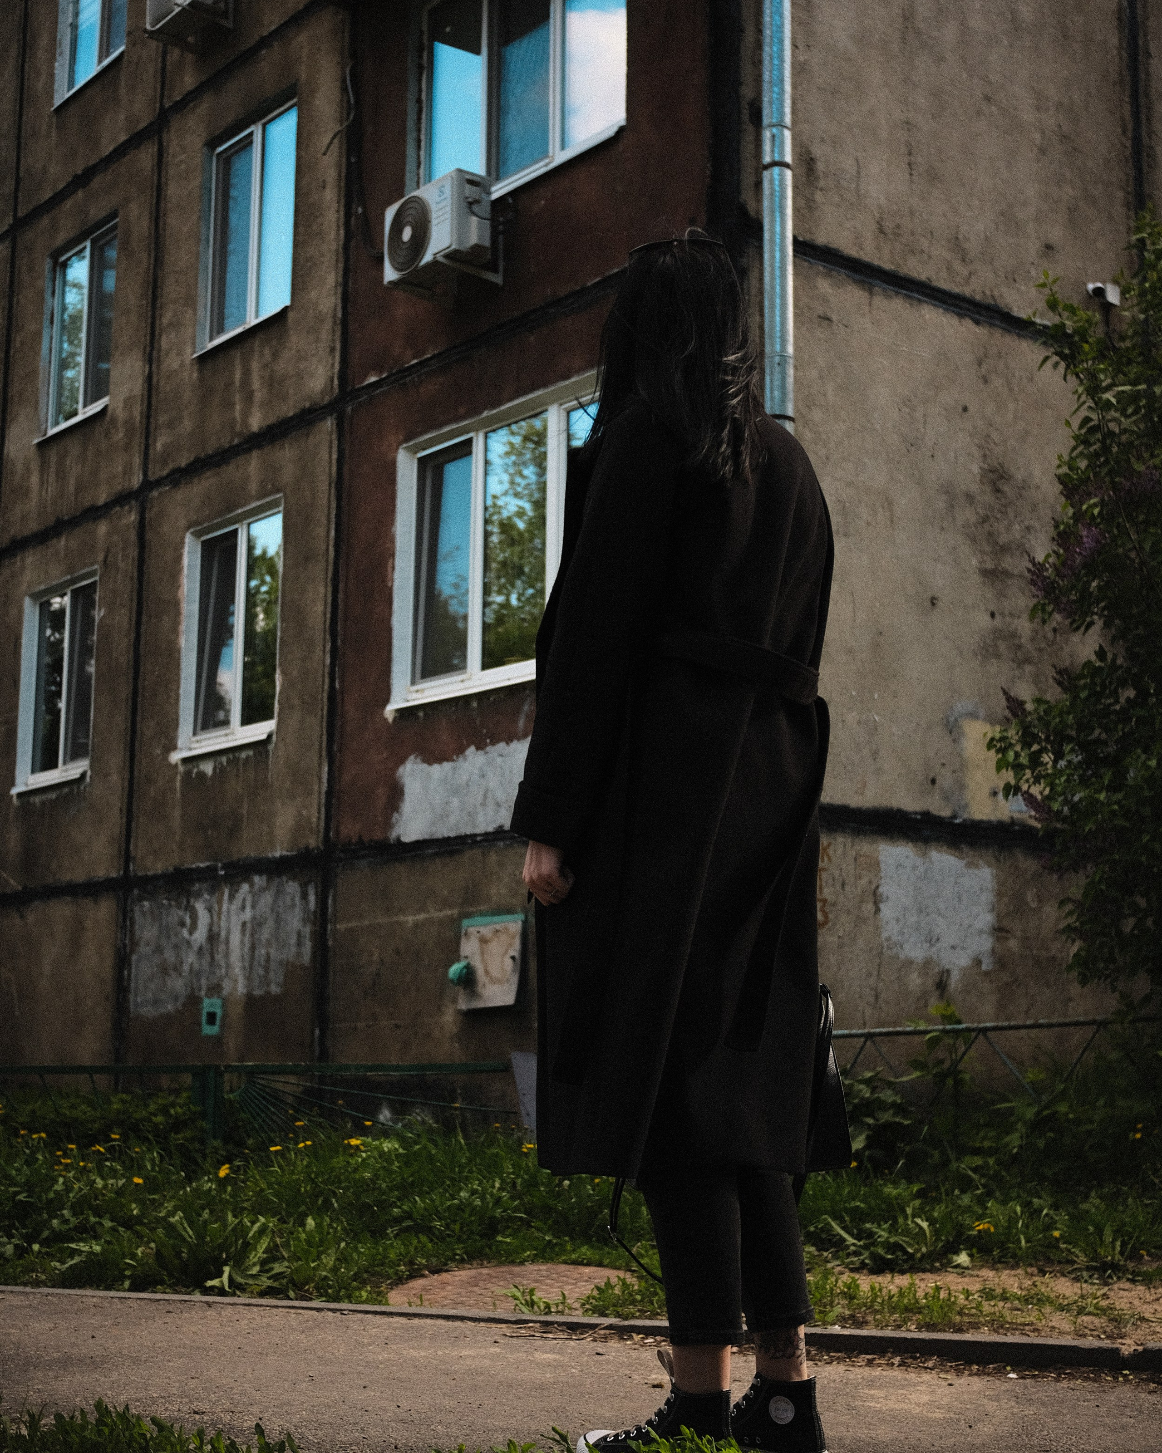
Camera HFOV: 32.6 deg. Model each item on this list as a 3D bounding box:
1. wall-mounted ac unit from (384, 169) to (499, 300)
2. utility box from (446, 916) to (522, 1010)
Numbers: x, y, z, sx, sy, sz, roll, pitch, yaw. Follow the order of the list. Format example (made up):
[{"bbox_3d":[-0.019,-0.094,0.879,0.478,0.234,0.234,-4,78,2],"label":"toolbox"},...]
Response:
[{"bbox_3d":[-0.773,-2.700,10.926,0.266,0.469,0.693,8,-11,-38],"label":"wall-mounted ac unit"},{"bbox_3d":[-0.480,1.221,10.238,0.150,0.470,0.530,8,-11,-38],"label":"utility box"}]

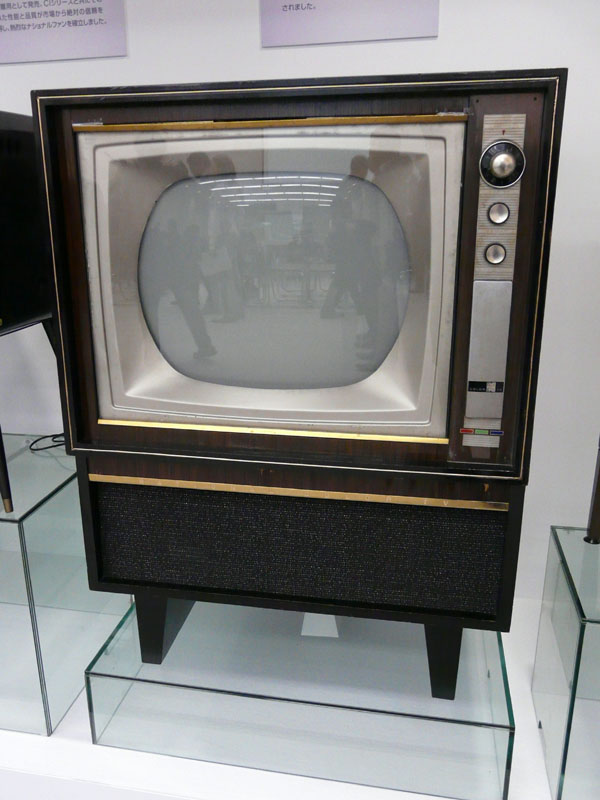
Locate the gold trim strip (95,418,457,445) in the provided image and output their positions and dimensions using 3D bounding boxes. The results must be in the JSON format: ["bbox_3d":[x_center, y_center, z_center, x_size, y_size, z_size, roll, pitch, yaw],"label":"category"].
[{"bbox_3d":[-0.060,0.053,1.142,0.631,0.011,0.010,3,15,10],"label":"gold trim strip"}]

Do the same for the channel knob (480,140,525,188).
[{"bbox_3d":[0.297,-0.344,0.947,0.064,0.064,0.032,3,15,10],"label":"channel knob"}]

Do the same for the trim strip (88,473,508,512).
[{"bbox_3d":[-0.022,0.164,1.171,0.768,0.014,0.010,3,15,10],"label":"trim strip"}]

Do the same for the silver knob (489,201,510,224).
[{"bbox_3d":[0.299,-0.279,0.971,0.032,0.032,0.019,3,15,10],"label":"silver knob"}]

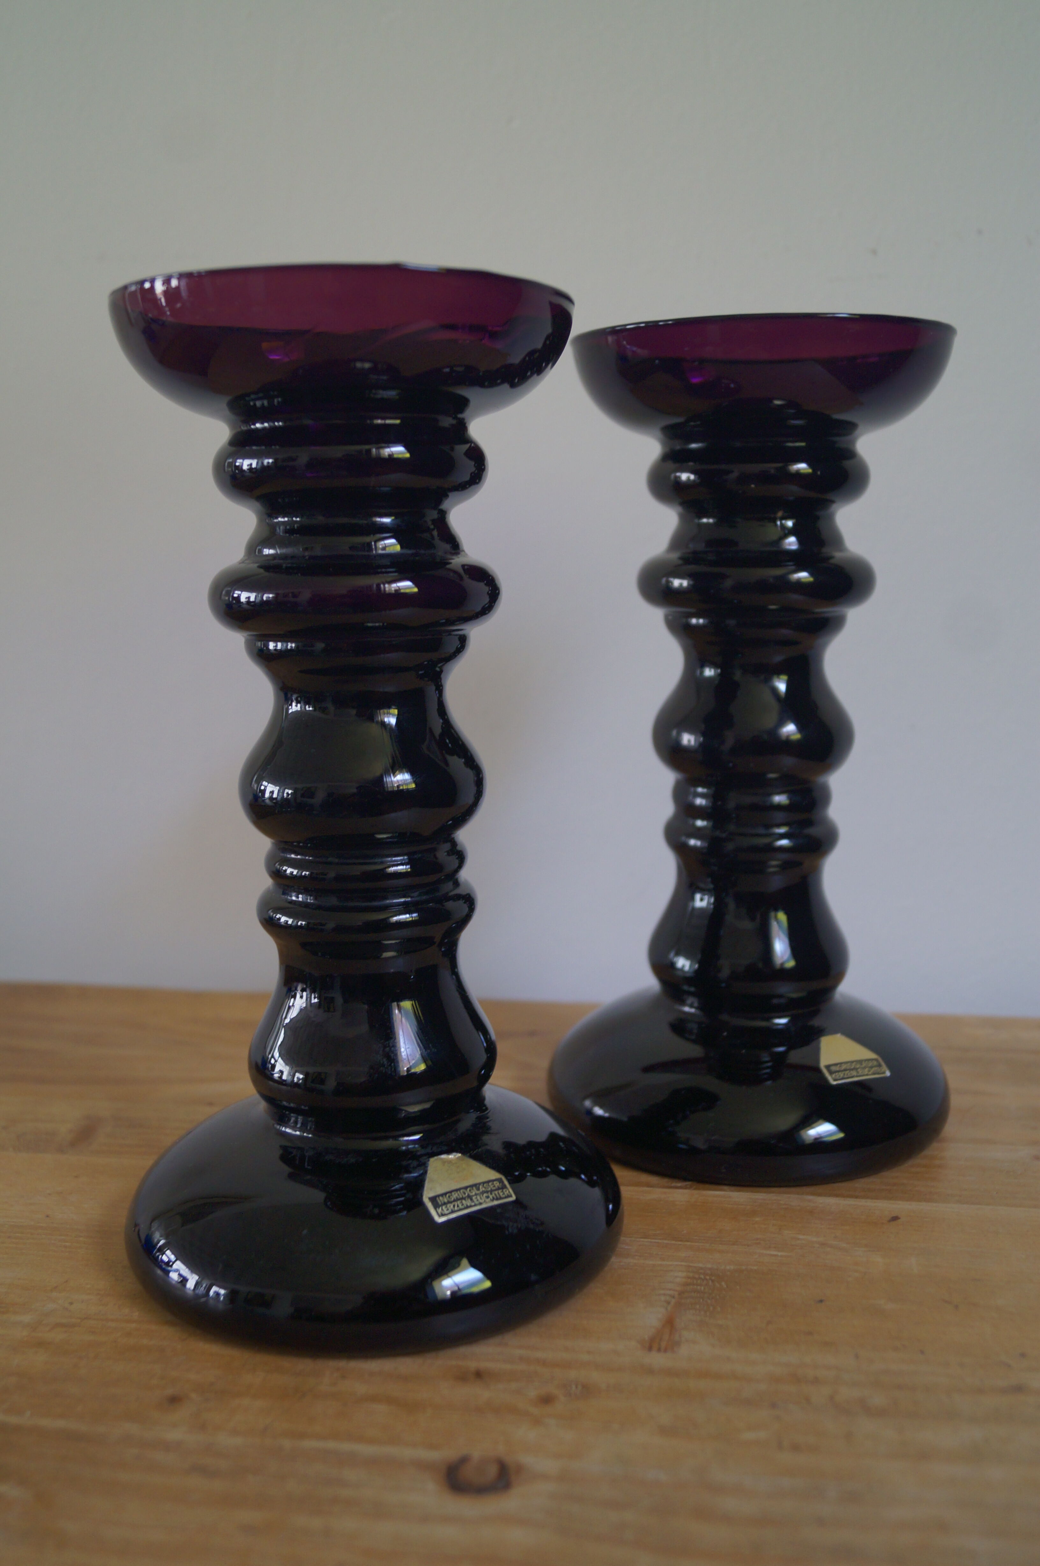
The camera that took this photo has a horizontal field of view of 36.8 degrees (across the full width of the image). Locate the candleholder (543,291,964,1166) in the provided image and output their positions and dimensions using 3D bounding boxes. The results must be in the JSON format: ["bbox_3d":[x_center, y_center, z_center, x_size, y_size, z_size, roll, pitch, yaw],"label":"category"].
[{"bbox_3d":[0.068,-0.008,0.458,0.120,0.239,0.120,-1,10,0],"label":"candleholder"}]

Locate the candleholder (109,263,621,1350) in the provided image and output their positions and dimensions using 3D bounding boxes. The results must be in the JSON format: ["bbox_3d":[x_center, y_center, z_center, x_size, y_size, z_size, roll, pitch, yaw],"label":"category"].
[{"bbox_3d":[-0.037,0.008,0.375,0.121,0.239,0.121,-1,10,0],"label":"candleholder"}]

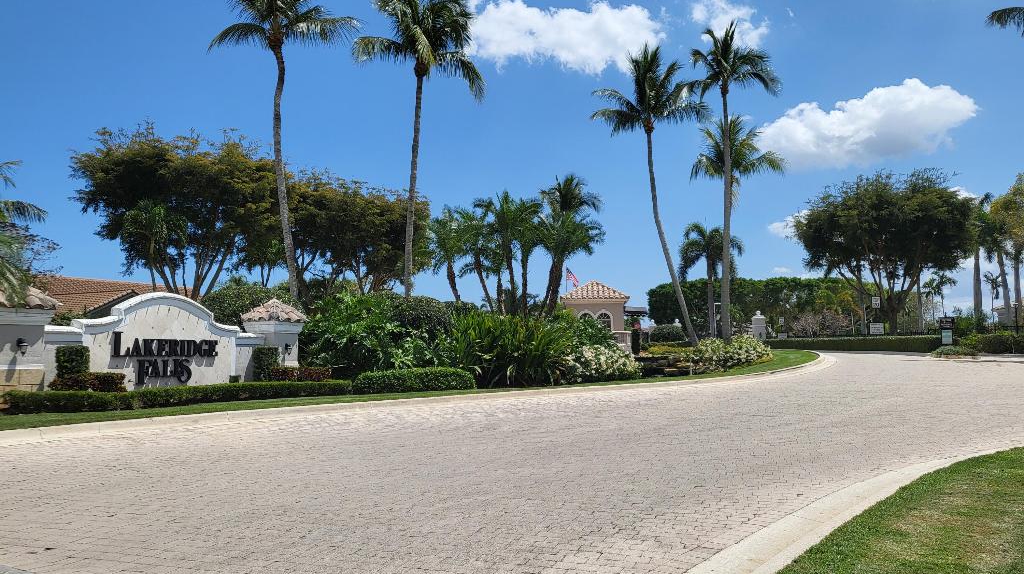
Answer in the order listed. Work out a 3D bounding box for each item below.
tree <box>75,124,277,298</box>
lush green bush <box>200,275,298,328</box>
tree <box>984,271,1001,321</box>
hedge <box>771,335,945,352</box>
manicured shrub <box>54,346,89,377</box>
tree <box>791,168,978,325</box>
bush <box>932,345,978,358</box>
[{"bbox_3d":[-15.389,-2.088,35.174,9.420,10.740,8.800,0,-3,0],"label":"tree"},{"bbox_3d":[-8.011,1.161,23.472,2.990,3.030,2.800,0,-3,0],"label":"lush green bush"},{"bbox_3d":[44.991,1.805,72.013,1.500,6.530,1.600,0,-3,0],"label":"tree"},{"bbox_3d":[19.323,3.167,43.390,9.700,0.860,1.100,0,-3,-8],"label":"hedge"},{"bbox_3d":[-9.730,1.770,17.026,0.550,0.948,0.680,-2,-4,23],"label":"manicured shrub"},{"bbox_3d":[23.579,-1.874,48.684,11.390,11.240,10.500,0,-3,0],"label":"tree"},{"bbox_3d":[21.508,3.123,37.383,2.140,0.560,1.500,0,-3,0],"label":"bush"}]

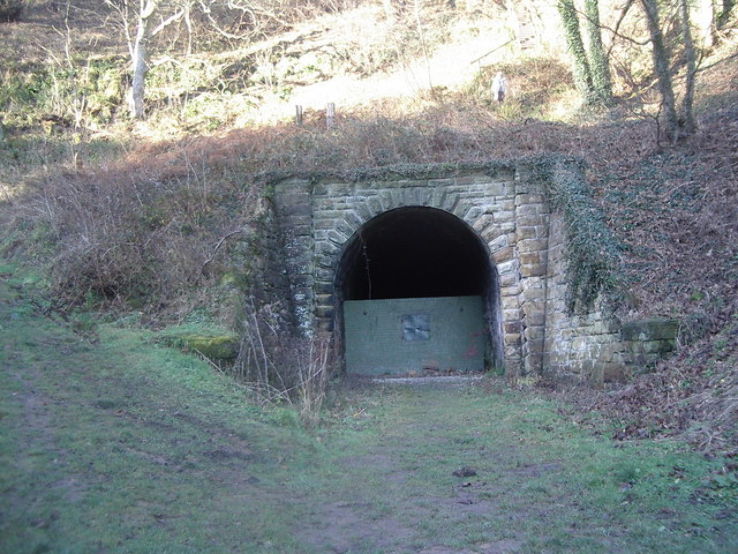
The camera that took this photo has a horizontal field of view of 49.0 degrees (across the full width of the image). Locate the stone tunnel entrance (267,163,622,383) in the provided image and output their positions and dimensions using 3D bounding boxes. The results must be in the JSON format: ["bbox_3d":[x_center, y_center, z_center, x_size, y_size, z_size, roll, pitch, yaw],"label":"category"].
[{"bbox_3d":[2.200,-0.150,22.800,9.600,6.150,2.800,-2,-3,3],"label":"stone tunnel entrance"}]

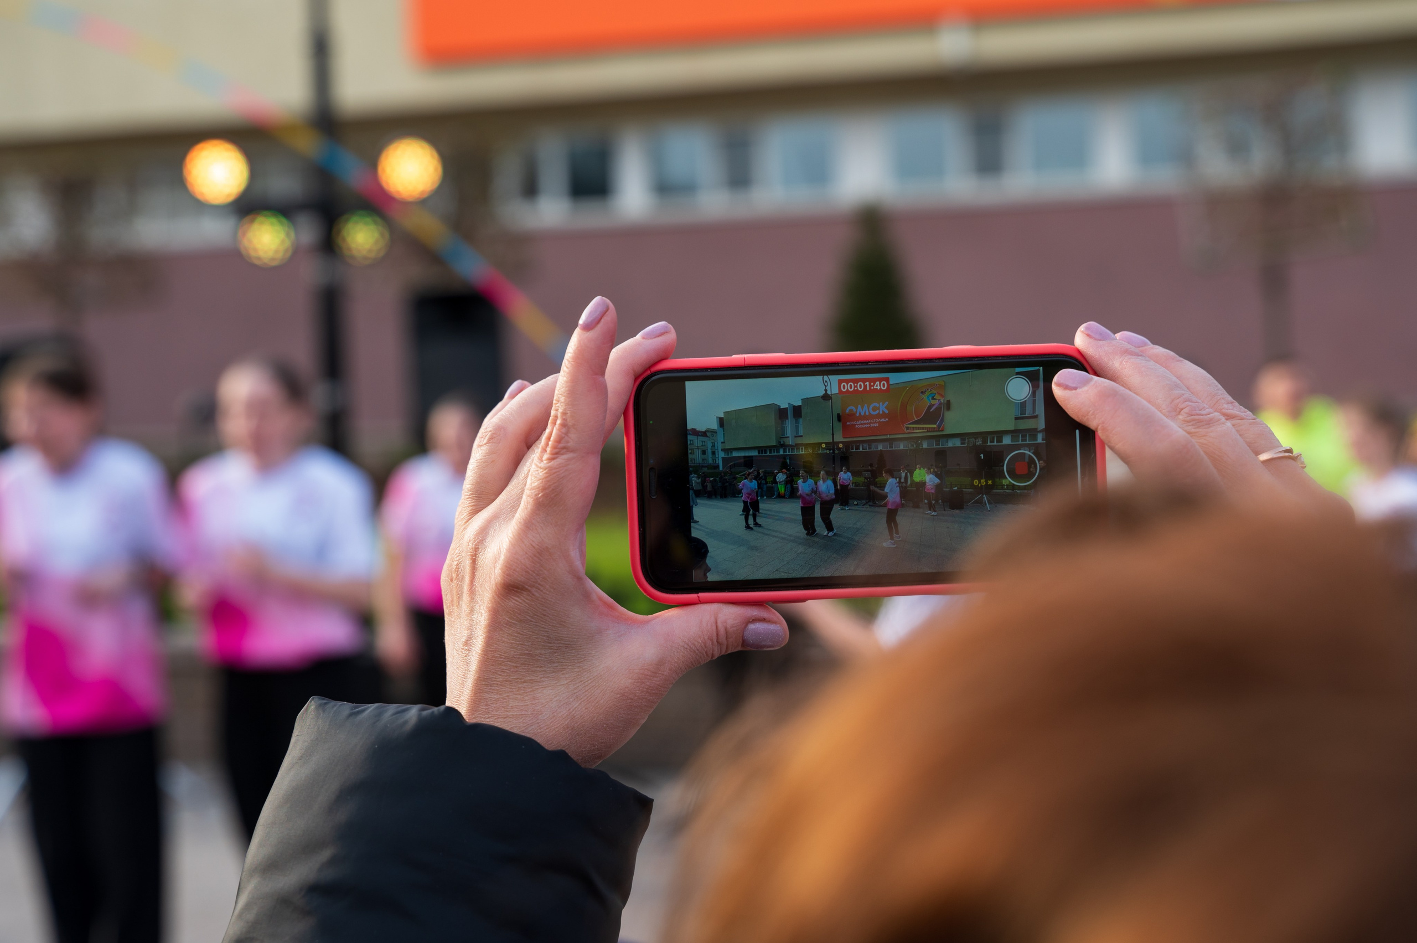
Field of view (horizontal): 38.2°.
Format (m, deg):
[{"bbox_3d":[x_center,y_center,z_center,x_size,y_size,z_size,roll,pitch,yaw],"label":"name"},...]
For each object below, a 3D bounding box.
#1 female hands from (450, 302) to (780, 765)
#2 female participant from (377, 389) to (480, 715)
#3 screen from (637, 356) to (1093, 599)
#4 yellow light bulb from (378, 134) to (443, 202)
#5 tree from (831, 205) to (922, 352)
[{"bbox_3d":[-0.028,0.018,0.648,0.108,0.147,0.092,-2,3,6],"label":"female hands"},{"bbox_3d":[-0.874,0.544,7.100,0.500,1.630,0.310,-2,3,-10],"label":"female participant"},{"bbox_3d":[0.051,0.001,0.658,0.150,0.075,0.009,-2,-2,1],"label":"screen"},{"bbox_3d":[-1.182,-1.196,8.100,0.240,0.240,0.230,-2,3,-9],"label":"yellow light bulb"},{"bbox_3d":[1.380,-0.906,16.500,1.050,2.500,1.050,-2,3,0],"label":"tree"}]

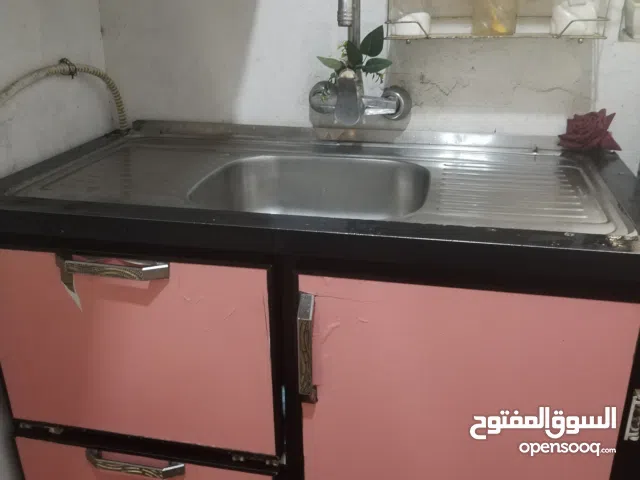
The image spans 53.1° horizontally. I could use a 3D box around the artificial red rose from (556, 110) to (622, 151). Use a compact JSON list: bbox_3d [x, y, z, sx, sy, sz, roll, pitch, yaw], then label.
[{"bbox_3d":[0.506,-0.206,1.204,0.114,0.080,0.098,4,23,13],"label":"artificial red rose"}]

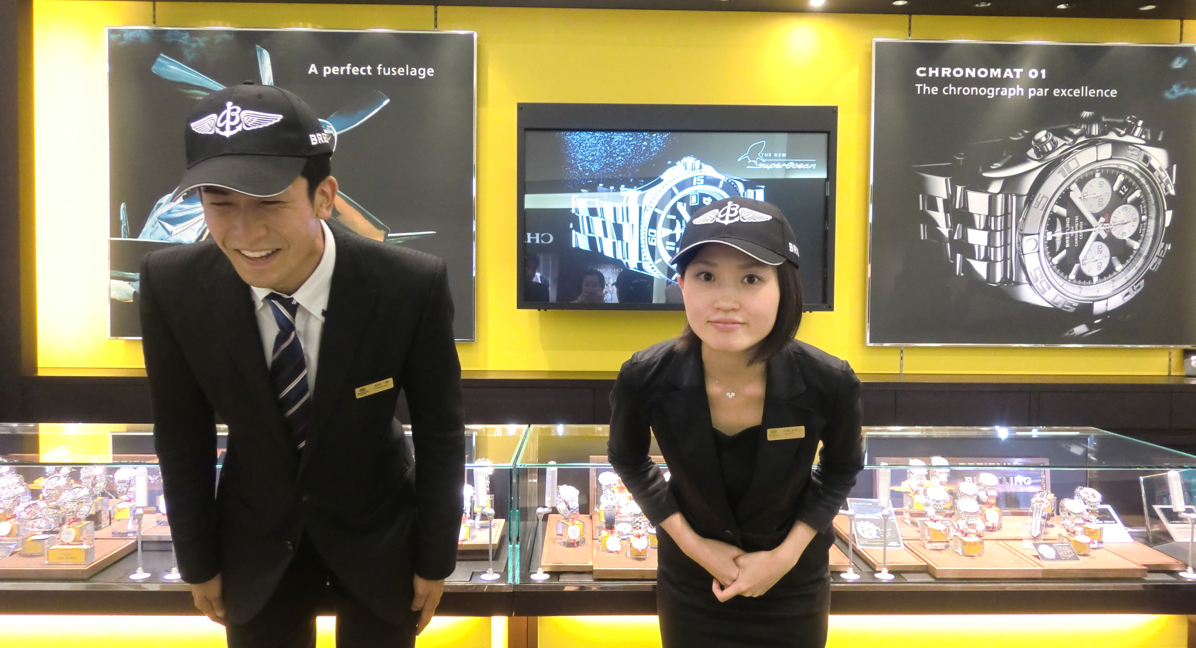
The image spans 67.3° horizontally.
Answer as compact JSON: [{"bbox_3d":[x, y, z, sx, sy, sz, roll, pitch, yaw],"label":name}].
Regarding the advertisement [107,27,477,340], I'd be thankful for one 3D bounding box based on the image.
[{"bbox_3d":[-0.992,-0.448,2.942,1.191,1.007,0.040,1,2,-1],"label":"advertisement"}]

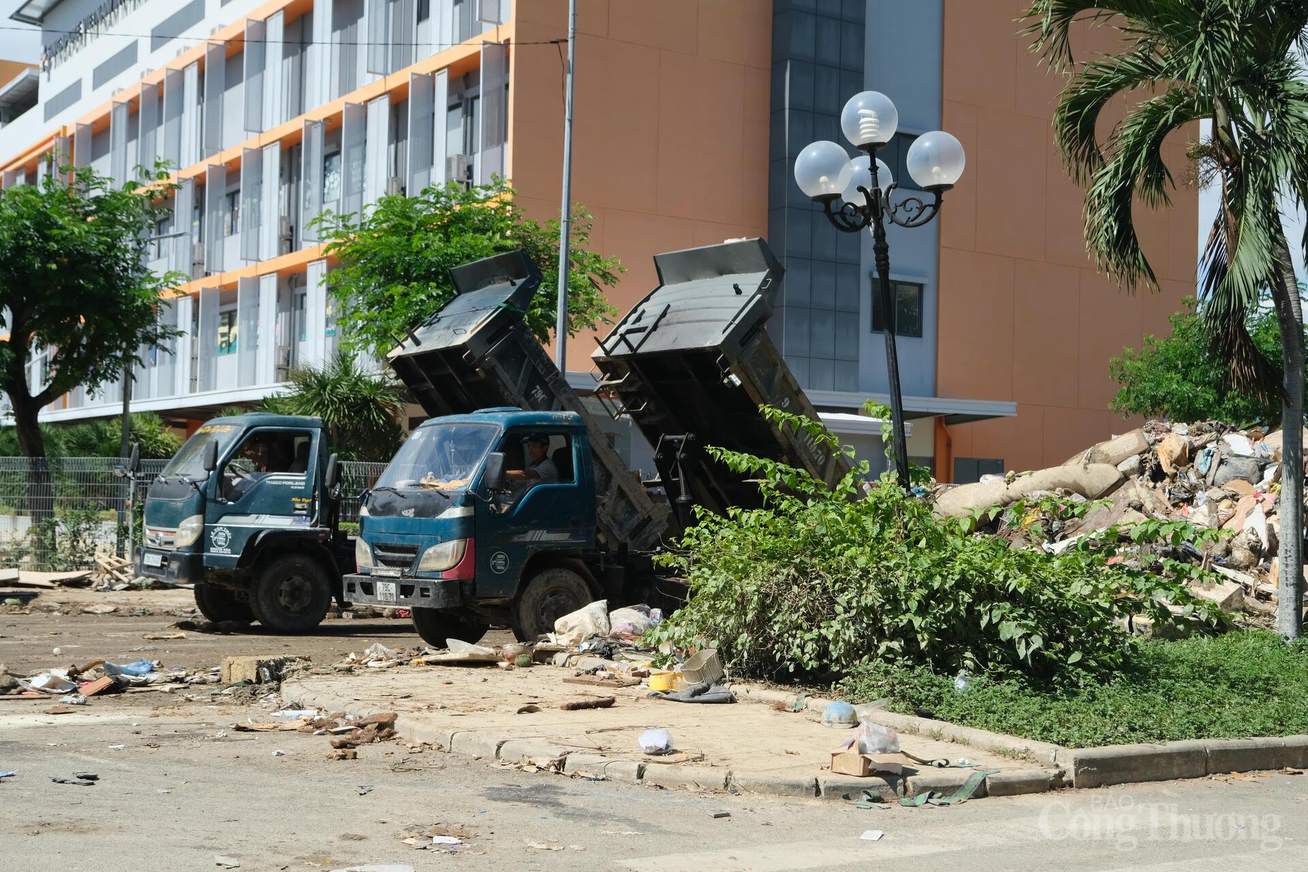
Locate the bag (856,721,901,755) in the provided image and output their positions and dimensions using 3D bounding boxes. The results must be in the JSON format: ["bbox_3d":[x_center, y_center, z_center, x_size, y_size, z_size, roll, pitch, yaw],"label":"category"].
[{"bbox_3d":[1.197,1.618,8.550,0.250,0.200,0.210,1,-2,0],"label":"bag"}]

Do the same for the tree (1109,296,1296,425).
[{"bbox_3d":[11.402,0.055,33.000,4.100,5.760,4.000,1,-2,0],"label":"tree"}]

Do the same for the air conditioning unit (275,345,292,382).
[{"bbox_3d":[-10.242,-1.961,44.229,0.330,0.950,0.820,3,-3,-36],"label":"air conditioning unit"}]

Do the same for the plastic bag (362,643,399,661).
[{"bbox_3d":[-2.343,1.853,13.700,0.320,0.140,0.250,1,-2,0],"label":"plastic bag"}]

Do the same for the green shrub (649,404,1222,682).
[{"bbox_3d":[2.122,0.901,12.600,4.300,2.050,2.900,1,-2,0],"label":"green shrub"}]

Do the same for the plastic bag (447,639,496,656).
[{"bbox_3d":[-1.555,1.789,13.550,0.420,0.130,0.270,1,-2,0],"label":"plastic bag"}]

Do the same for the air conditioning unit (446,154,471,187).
[{"bbox_3d":[-4.472,-5.923,35.923,0.310,0.610,0.820,3,-3,-36],"label":"air conditioning unit"}]

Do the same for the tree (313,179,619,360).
[{"bbox_3d":[-3.402,-1.051,29.000,5.500,7.090,5.200,1,-2,0],"label":"tree"}]

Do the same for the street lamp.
[{"bbox_3d":[1.857,-0.412,12.482,1.320,4.550,1.200,-5,-1,0],"label":"street lamp"}]

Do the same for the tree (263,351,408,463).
[{"bbox_3d":[-6.936,0.336,34.500,3.050,4.200,2.900,1,-2,0],"label":"tree"}]

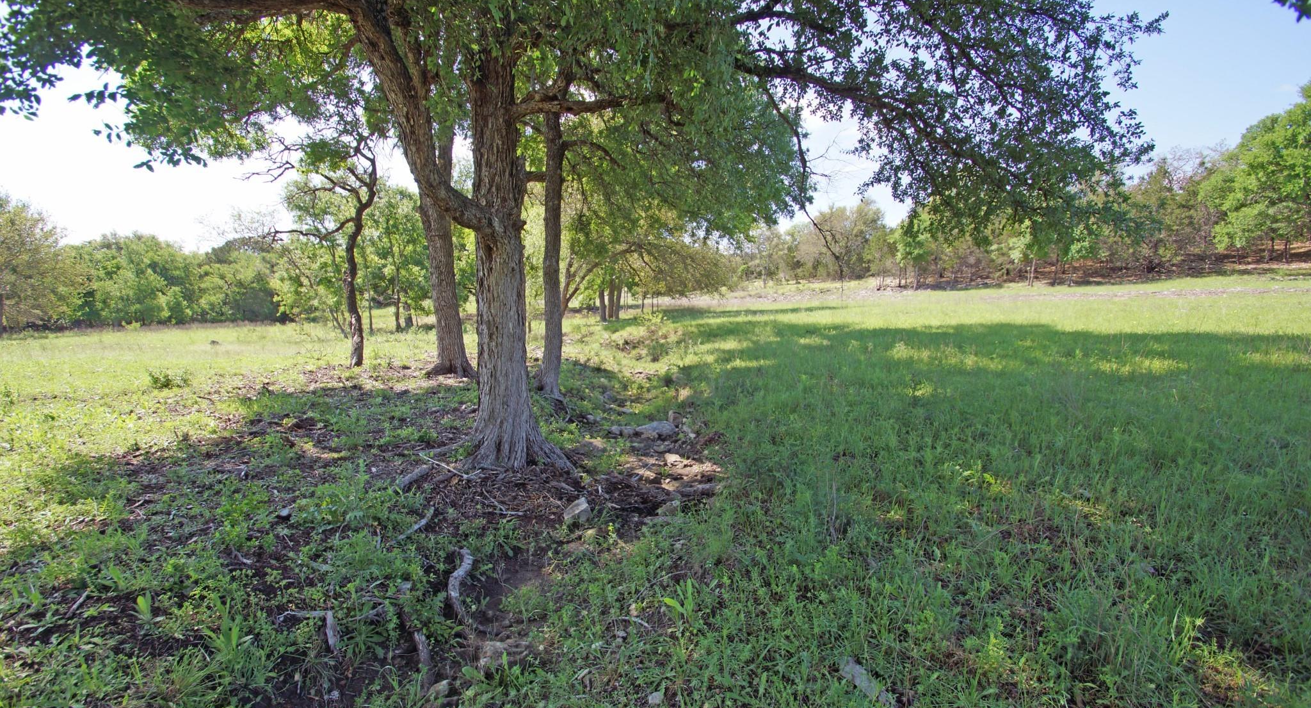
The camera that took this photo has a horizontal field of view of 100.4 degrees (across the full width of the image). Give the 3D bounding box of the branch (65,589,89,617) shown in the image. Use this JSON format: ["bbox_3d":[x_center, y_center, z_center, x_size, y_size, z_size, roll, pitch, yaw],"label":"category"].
[{"bbox_3d":[-3.041,1.312,2.873,0.030,0.030,0.290,-2,5,-32],"label":"branch"}]

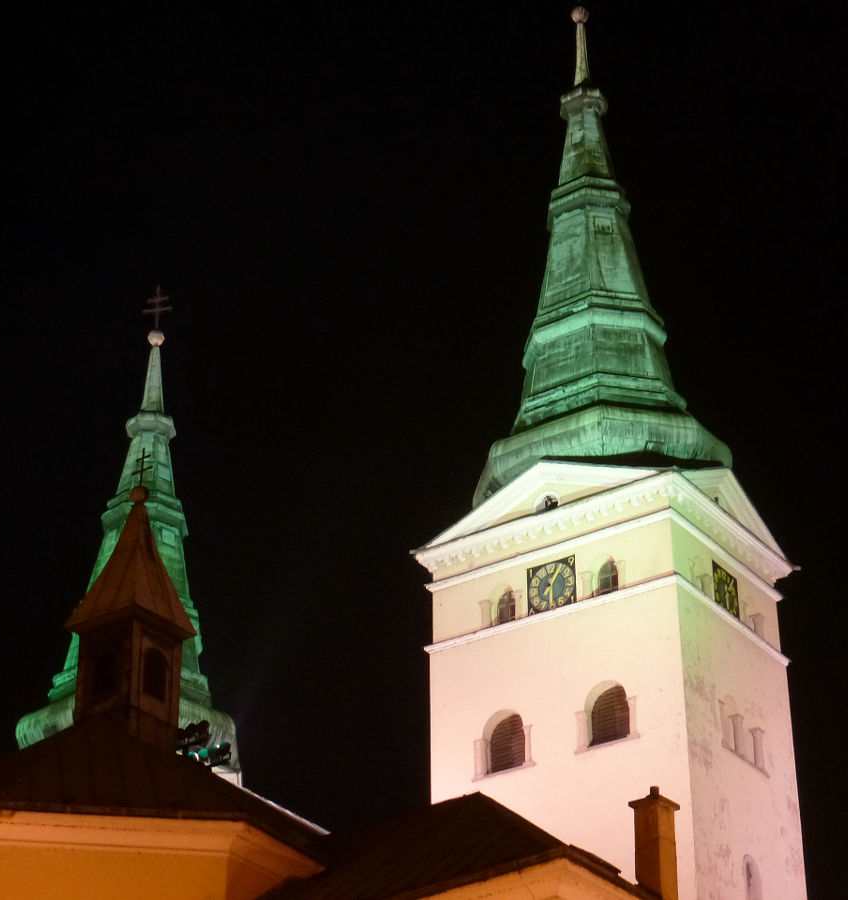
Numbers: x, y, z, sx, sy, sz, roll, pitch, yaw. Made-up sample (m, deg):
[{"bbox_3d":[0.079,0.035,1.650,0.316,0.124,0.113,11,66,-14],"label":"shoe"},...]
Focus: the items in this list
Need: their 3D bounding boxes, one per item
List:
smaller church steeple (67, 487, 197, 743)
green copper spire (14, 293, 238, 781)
[{"bbox_3d":[-6.475,3.689,54.523,2.030,6.600,2.030,-19,-34,29],"label":"smaller church steeple"},{"bbox_3d":[-7.854,1.848,68.935,5.700,15.160,5.700,-19,-34,29],"label":"green copper spire"}]

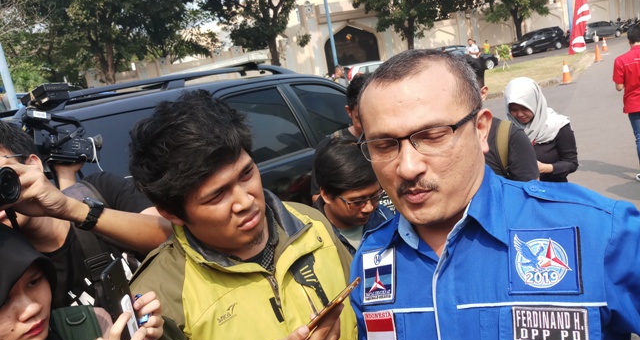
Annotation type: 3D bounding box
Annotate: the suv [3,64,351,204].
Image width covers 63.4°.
[{"bbox_3d":[-0.601,-0.004,4.497,1.850,1.760,4.600,0,14,42],"label":"suv"}]

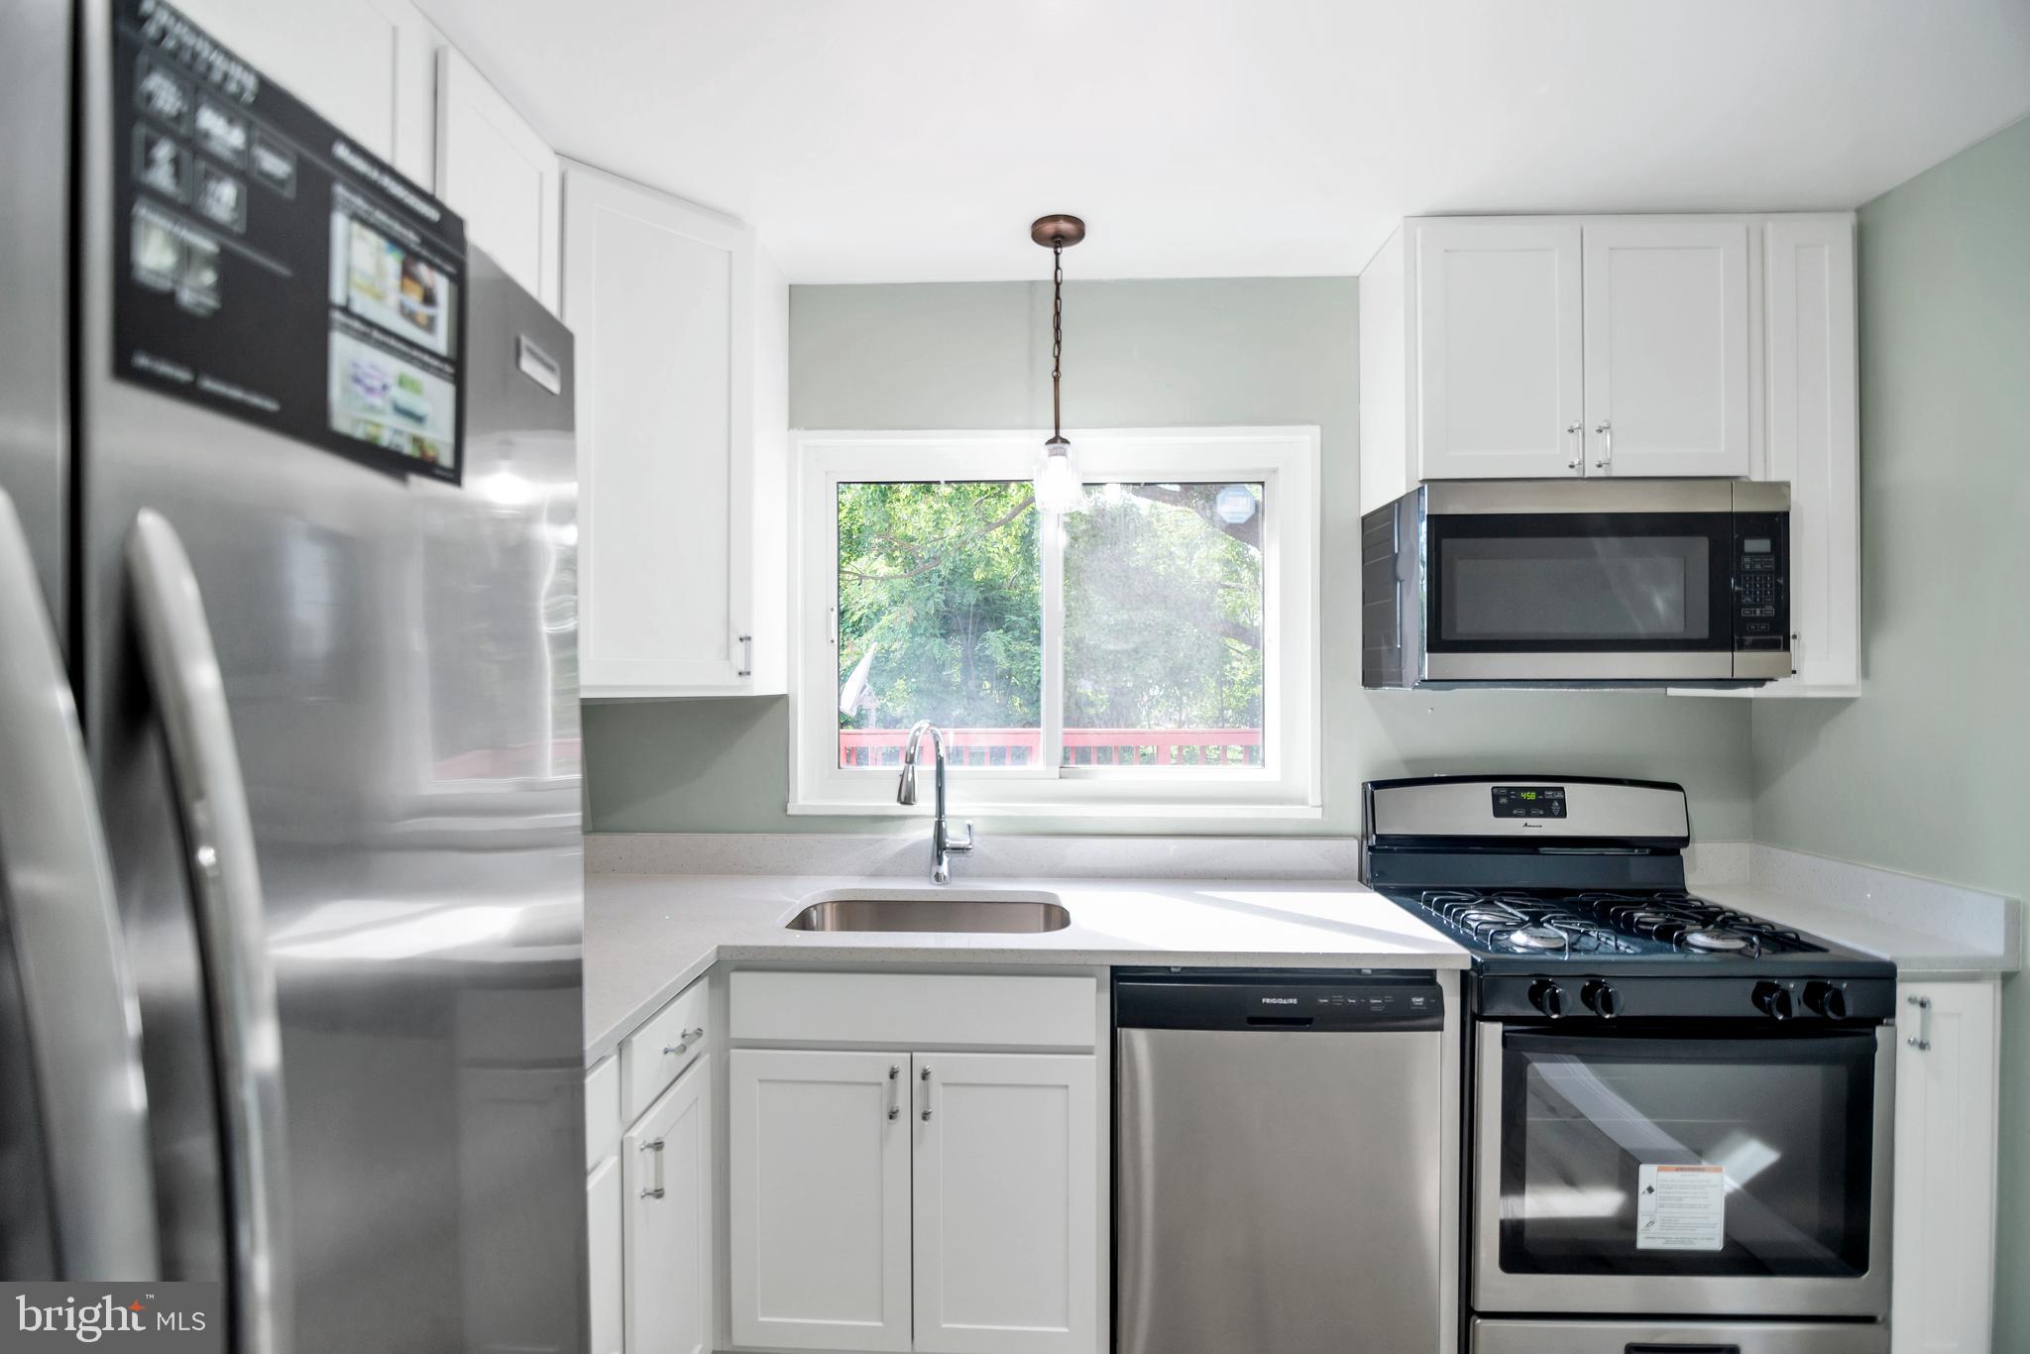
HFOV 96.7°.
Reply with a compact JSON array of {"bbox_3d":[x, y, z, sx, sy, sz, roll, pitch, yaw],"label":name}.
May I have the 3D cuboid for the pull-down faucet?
[{"bbox_3d":[-0.195,0.310,2.167,0.110,0.413,0.262,0,0,18],"label":"pull-down faucet"}]

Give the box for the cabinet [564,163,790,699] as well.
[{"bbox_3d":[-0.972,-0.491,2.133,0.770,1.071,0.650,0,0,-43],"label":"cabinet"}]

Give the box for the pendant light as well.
[{"bbox_3d":[0.100,-0.697,2.068,0.125,0.658,0.125,0,0,2],"label":"pendant light"}]

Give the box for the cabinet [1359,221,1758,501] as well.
[{"bbox_3d":[1.258,-0.718,2.144,0.765,0.615,0.314,0,0,2],"label":"cabinet"}]

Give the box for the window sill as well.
[{"bbox_3d":[0.097,0.344,2.355,1.364,0.030,0.105,0,0,2],"label":"window sill"}]

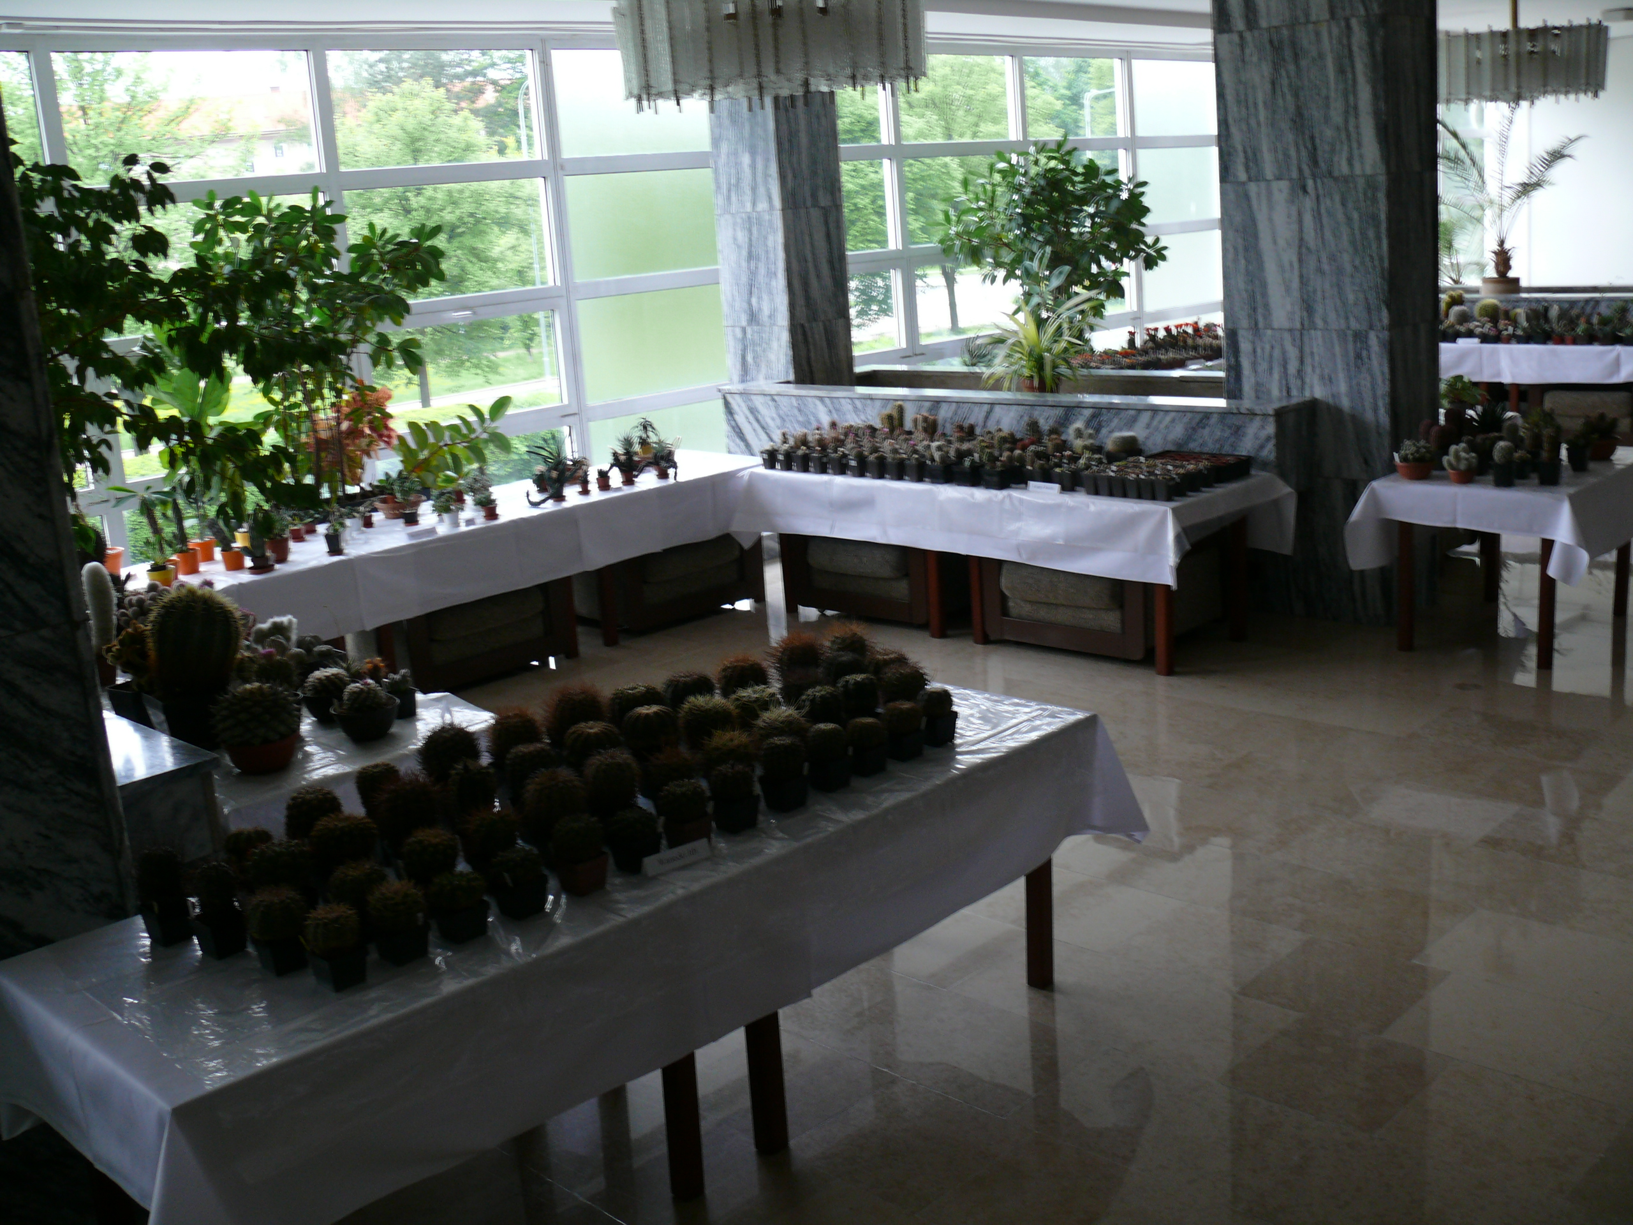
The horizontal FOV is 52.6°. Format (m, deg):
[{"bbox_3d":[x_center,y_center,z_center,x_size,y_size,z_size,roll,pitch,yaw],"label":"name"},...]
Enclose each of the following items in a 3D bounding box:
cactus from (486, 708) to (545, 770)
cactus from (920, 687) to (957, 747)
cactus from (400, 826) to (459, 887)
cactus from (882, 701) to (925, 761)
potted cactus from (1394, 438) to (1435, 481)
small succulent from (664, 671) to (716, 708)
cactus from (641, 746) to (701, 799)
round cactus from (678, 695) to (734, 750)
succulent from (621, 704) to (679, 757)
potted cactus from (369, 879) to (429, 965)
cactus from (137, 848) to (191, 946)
[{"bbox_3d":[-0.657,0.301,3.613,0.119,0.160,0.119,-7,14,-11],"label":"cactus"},{"bbox_3d":[0.276,0.235,3.769,0.071,0.129,0.071,-17,19,-41],"label":"cactus"},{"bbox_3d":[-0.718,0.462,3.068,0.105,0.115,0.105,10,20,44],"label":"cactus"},{"bbox_3d":[0.190,0.259,3.660,0.092,0.115,0.092,10,20,44],"label":"cactus"},{"bbox_3d":[2.343,-0.601,6.481,0.150,0.155,0.150,-17,19,-41],"label":"potted cactus"},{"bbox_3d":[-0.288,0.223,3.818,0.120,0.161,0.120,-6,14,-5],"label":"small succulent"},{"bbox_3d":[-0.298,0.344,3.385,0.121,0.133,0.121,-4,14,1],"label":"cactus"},{"bbox_3d":[-0.250,0.253,3.787,0.127,0.119,0.127,-4,13,1],"label":"round cactus"},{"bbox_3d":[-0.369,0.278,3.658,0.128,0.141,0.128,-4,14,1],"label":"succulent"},{"bbox_3d":[-0.721,0.530,2.855,0.095,0.140,0.095,-17,19,-41],"label":"potted cactus"},{"bbox_3d":[-1.171,0.505,2.956,0.091,0.174,0.091,10,20,44],"label":"cactus"}]

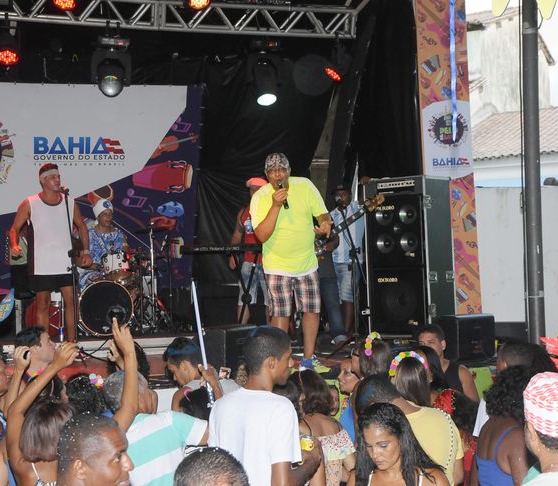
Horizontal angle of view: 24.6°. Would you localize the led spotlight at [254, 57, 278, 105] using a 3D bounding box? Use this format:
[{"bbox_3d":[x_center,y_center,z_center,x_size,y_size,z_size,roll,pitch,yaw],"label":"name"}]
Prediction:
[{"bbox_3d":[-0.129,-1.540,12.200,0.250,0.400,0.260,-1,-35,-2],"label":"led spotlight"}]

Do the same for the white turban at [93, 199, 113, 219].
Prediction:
[{"bbox_3d":[-1.715,-0.337,12.500,0.190,0.180,0.225,-2,-4,-30],"label":"white turban"}]

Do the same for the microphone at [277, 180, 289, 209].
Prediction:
[{"bbox_3d":[0.034,-0.353,9.300,0.050,0.235,0.050,-12,-20,-4],"label":"microphone"}]

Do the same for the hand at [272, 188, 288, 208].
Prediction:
[{"bbox_3d":[0.006,-0.324,9.300,0.090,0.135,0.100,15,0,-41],"label":"hand"}]

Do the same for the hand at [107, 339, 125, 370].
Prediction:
[{"bbox_3d":[-0.722,0.497,5.700,0.085,0.160,0.070,-21,0,-29],"label":"hand"}]

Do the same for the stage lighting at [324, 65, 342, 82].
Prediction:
[{"bbox_3d":[0.524,-1.635,12.300,0.210,0.140,0.210,42,-15,-13],"label":"stage lighting"}]

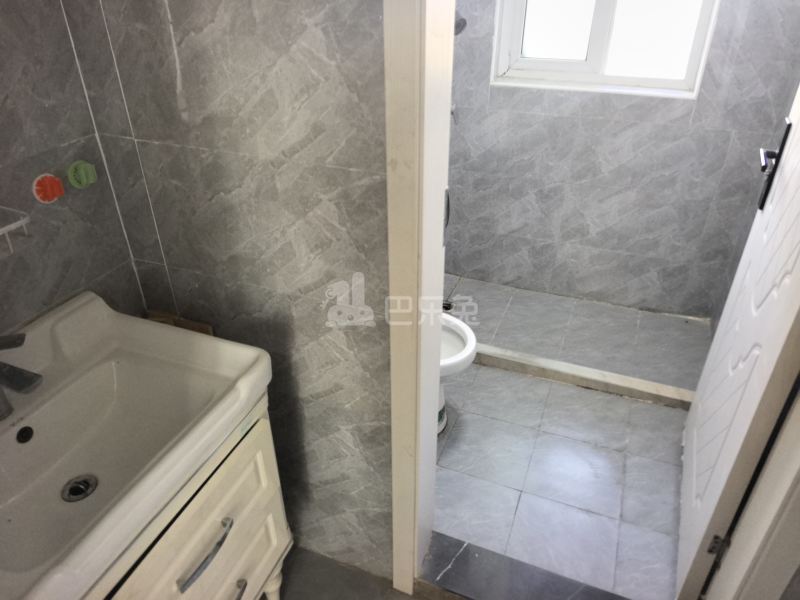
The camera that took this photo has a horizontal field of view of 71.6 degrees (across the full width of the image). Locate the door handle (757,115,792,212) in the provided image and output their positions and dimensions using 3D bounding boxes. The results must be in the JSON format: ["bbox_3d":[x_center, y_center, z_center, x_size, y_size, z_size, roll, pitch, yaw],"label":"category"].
[{"bbox_3d":[0.971,-0.340,1.473,0.052,0.238,0.130,13,33,22],"label":"door handle"}]

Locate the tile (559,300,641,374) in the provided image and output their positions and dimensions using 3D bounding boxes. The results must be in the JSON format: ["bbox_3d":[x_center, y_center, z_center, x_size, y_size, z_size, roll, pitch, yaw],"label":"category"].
[{"bbox_3d":[0.939,0.161,2.580,0.300,0.012,0.580,11,32,19],"label":"tile"}]

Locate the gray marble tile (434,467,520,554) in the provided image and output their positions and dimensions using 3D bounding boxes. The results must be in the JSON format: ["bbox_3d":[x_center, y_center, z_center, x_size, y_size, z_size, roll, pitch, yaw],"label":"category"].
[{"bbox_3d":[0.214,0.655,1.741,0.290,0.010,0.255,11,32,19],"label":"gray marble tile"}]

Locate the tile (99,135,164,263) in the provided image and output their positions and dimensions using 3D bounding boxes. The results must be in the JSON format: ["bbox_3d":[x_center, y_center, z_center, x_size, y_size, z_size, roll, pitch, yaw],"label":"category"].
[{"bbox_3d":[-0.596,-0.219,1.251,0.105,0.300,0.012,11,32,19],"label":"tile"}]

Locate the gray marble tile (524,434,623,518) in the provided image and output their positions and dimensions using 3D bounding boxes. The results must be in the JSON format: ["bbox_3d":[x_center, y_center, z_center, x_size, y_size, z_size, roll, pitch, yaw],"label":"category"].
[{"bbox_3d":[0.591,0.580,1.867,0.300,0.010,0.300,11,32,19],"label":"gray marble tile"}]

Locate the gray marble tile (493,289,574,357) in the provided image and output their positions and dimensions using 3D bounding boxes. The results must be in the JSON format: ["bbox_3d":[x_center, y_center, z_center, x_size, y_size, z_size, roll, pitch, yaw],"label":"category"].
[{"bbox_3d":[0.651,0.108,2.674,0.300,0.012,0.580,11,32,19],"label":"gray marble tile"}]

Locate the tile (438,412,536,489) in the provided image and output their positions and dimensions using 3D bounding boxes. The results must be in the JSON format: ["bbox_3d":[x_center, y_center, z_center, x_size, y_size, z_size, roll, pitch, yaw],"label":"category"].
[{"bbox_3d":[0.315,0.526,1.962,0.293,0.010,0.297,11,32,19],"label":"tile"}]

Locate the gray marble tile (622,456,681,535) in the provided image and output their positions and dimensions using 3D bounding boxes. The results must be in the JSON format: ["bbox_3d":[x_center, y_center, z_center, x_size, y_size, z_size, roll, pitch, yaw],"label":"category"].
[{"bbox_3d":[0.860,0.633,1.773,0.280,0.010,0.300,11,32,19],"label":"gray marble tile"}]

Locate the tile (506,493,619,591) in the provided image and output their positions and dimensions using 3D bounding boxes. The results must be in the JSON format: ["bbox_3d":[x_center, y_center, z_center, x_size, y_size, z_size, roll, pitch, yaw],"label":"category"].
[{"bbox_3d":[0.495,0.714,1.667,0.300,0.012,0.255,11,32,19],"label":"tile"}]

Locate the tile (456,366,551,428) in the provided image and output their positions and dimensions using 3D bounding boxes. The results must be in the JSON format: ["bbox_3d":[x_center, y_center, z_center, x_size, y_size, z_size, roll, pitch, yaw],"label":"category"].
[{"bbox_3d":[0.422,0.385,2.205,0.305,0.010,0.303,11,32,19],"label":"tile"}]

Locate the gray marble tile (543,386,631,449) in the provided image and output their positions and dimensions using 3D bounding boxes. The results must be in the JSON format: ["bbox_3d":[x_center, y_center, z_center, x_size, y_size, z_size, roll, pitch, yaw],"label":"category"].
[{"bbox_3d":[0.712,0.446,2.125,0.300,0.012,0.290,11,32,19],"label":"gray marble tile"}]

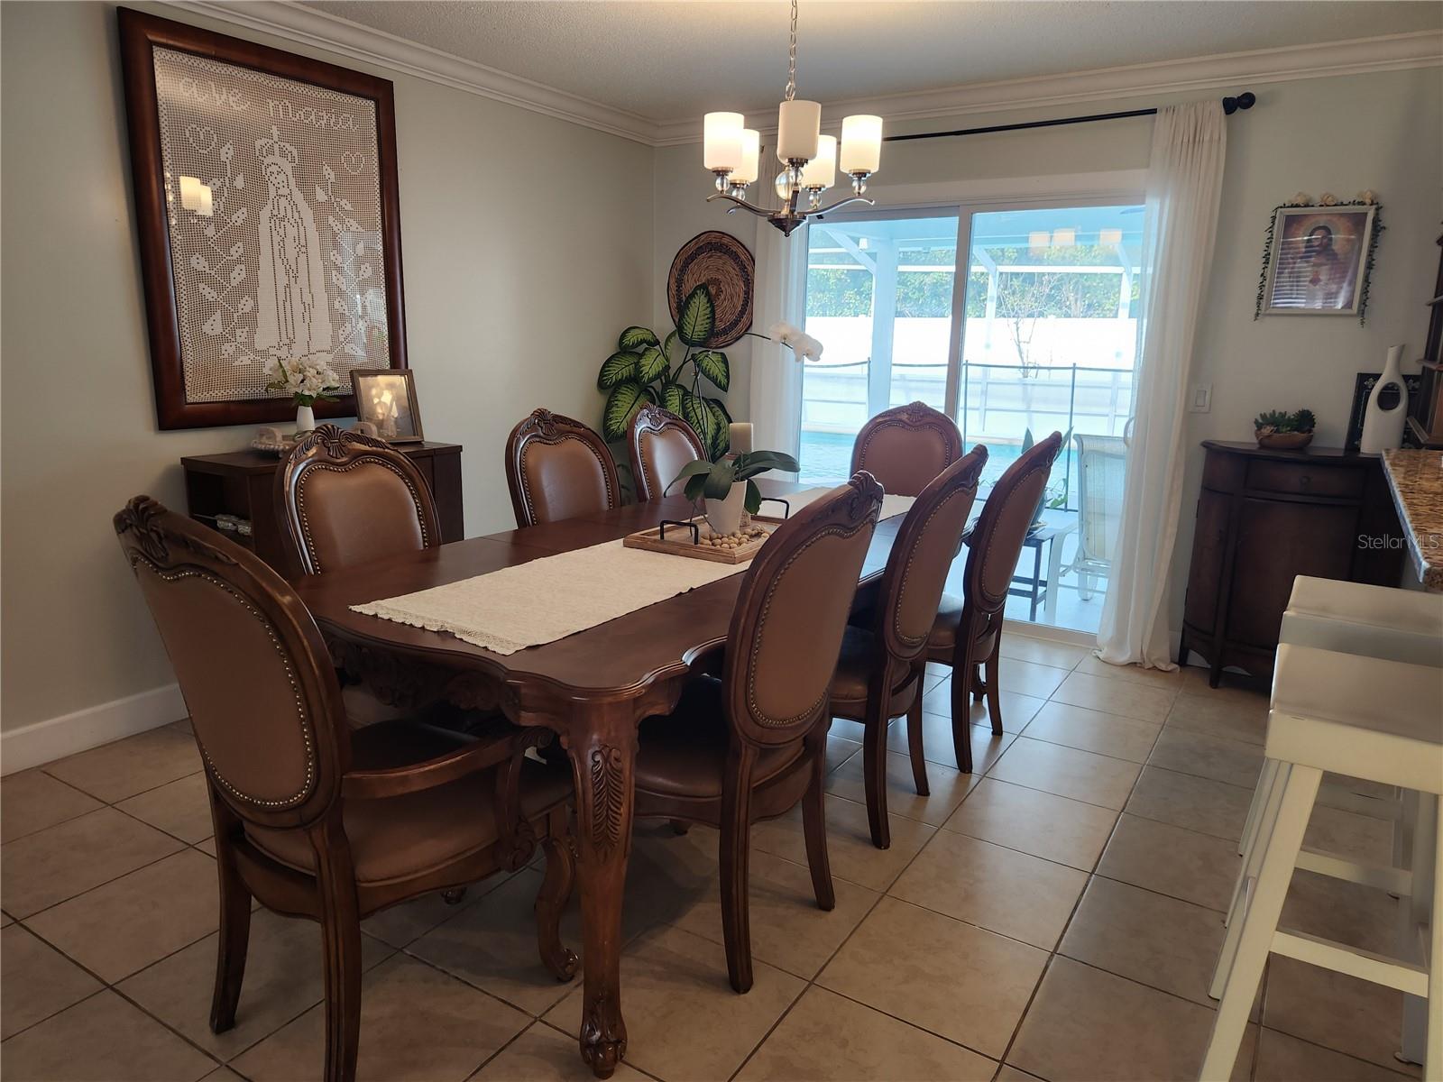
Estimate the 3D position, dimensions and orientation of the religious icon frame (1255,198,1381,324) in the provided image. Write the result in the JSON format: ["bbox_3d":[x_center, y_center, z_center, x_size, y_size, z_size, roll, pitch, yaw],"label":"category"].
[{"bbox_3d":[2.320,-1.090,3.724,0.350,0.430,0.030,8,14,31],"label":"religious icon frame"}]

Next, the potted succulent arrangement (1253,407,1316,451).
[{"bbox_3d":[2.224,-0.444,3.784,0.210,0.157,0.200,8,13,31],"label":"potted succulent arrangement"}]

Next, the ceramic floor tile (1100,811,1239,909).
[{"bbox_3d":[1.246,0.858,2.557,0.400,0.010,0.400,8,14,31],"label":"ceramic floor tile"}]

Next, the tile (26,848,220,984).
[{"bbox_3d":[-1.330,0.869,2.262,0.400,0.010,0.400,8,14,31],"label":"tile"}]

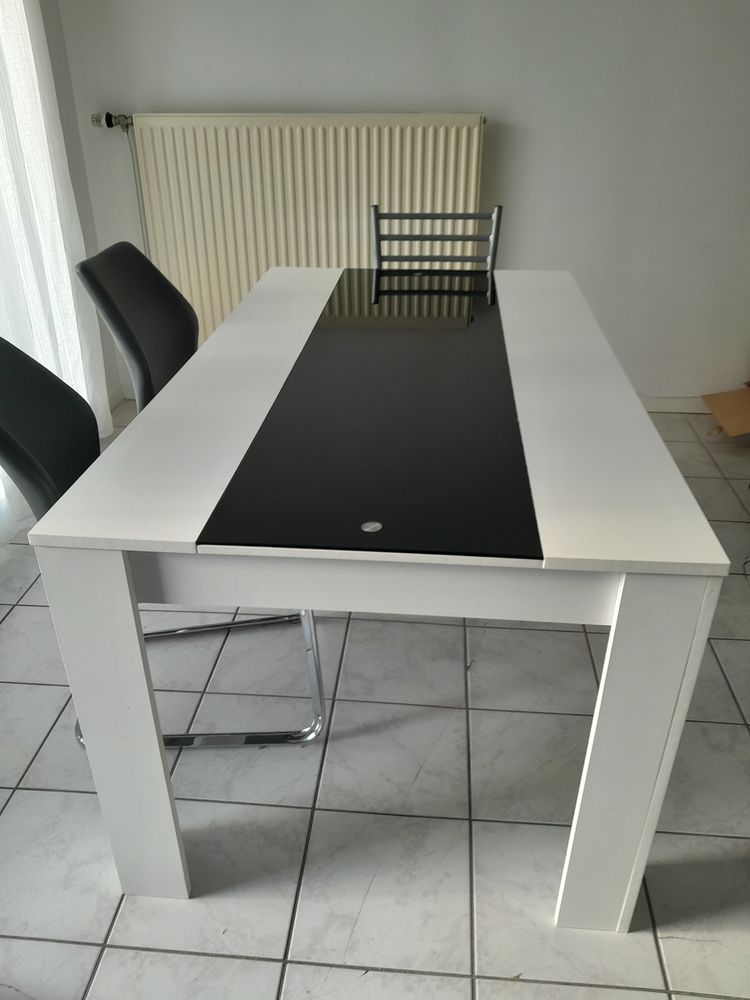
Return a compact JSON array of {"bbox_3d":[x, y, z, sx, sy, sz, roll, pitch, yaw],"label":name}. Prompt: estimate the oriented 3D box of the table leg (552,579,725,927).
[{"bbox_3d":[0.379,0.383,1.199,0.120,0.727,0.122,2,29,5],"label":"table leg"}]

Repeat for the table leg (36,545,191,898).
[{"bbox_3d":[-0.385,0.354,1.260,0.120,0.727,0.122,2,29,5],"label":"table leg"}]

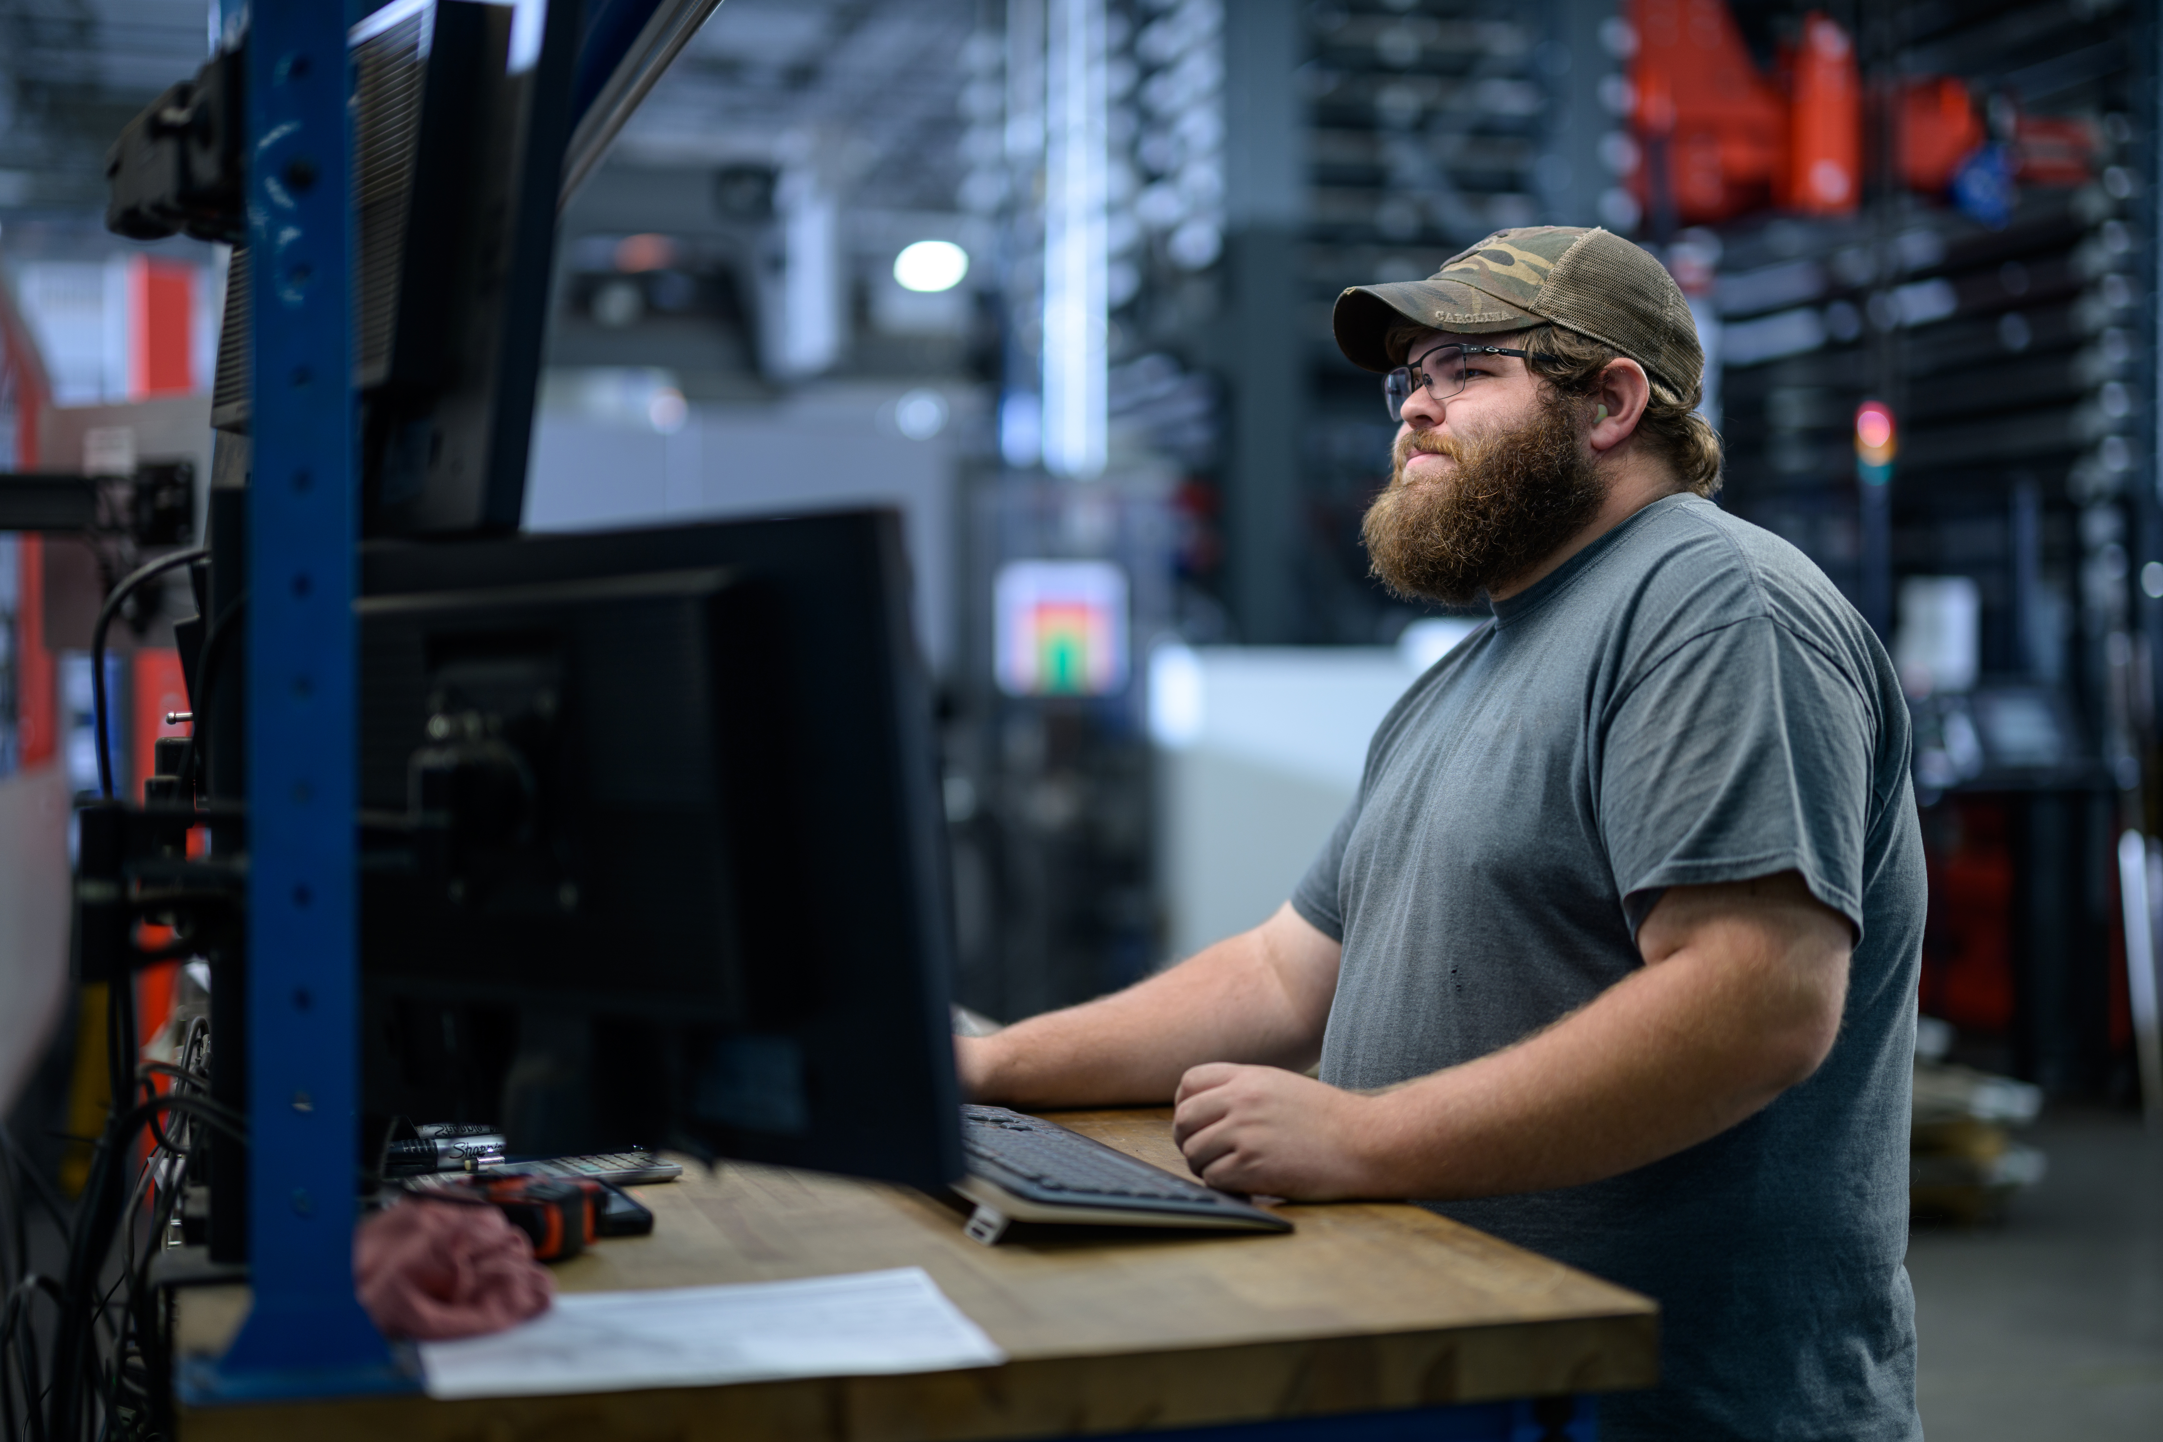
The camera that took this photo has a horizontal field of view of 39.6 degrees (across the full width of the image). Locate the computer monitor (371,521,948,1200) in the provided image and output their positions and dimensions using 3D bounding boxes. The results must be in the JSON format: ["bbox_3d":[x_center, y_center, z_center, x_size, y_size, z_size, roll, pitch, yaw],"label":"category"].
[{"bbox_3d":[-0.287,0.068,1.580,0.545,0.325,0.056,0,7,43],"label":"computer monitor"}]

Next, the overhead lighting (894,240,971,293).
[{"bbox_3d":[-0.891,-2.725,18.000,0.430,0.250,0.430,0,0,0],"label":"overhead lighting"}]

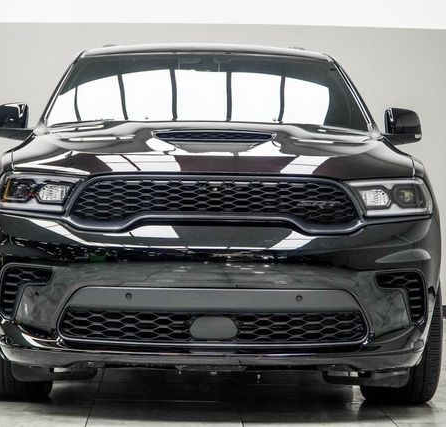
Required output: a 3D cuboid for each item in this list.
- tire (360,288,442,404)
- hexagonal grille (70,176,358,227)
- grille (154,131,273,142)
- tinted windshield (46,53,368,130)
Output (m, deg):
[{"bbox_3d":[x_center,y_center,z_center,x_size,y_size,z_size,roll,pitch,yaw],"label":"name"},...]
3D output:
[{"bbox_3d":[0.753,0.443,5.661,0.300,0.770,0.770,1,1,-2],"label":"tire"},{"bbox_3d":[-0.030,-0.045,4.758,1.080,0.190,0.140,1,1,-2],"label":"hexagonal grille"},{"bbox_3d":[-0.049,-0.325,5.474,0.510,0.055,0.090,1,1,-2],"label":"grille"},{"bbox_3d":[-0.076,-0.619,6.450,1.550,0.200,0.940,1,36,-2],"label":"tinted windshield"}]

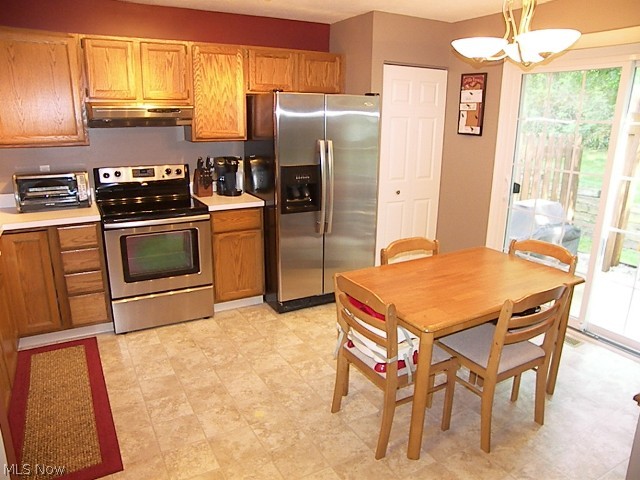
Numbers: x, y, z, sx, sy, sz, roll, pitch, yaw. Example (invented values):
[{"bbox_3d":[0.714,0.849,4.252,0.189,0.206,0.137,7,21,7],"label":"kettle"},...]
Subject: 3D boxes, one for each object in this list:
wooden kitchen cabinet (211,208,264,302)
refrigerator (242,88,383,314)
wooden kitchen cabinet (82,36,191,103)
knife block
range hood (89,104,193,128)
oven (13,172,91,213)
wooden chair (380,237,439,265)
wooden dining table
[{"bbox_3d":[-0.802,0.087,3.916,0.457,0.883,0.620,-8,19,-27],"label":"wooden kitchen cabinet"},{"bbox_3d":[-0.102,-0.369,3.957,0.900,1.763,0.838,-8,19,-27],"label":"refrigerator"},{"bbox_3d":[-1.385,-1.266,3.354,0.750,0.445,0.325,-8,19,-27],"label":"wooden kitchen cabinet"},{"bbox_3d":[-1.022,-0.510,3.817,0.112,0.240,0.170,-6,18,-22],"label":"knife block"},{"bbox_3d":[-1.368,-0.961,3.399,0.753,0.165,0.420,-8,19,-27],"label":"range hood"},{"bbox_3d":[-1.981,-0.380,3.324,0.475,0.255,0.280,-8,19,-27],"label":"oven"},{"bbox_3d":[0.689,0.459,2.785,0.440,0.865,0.480,-8,19,-27],"label":"wooden chair"},{"bbox_3d":[0.792,0.575,2.610,1.204,0.750,0.743,-8,19,-27],"label":"wooden dining table"}]

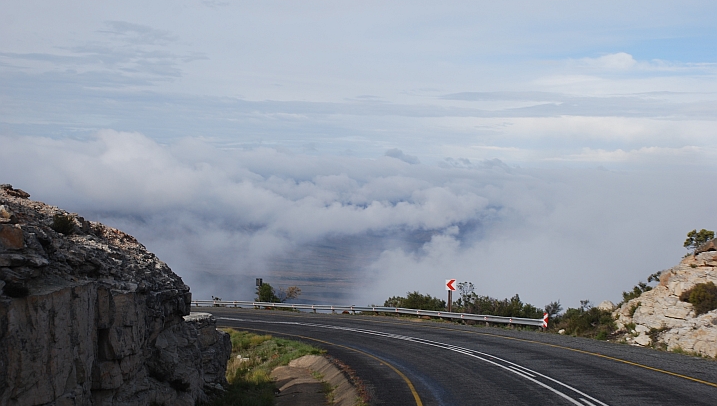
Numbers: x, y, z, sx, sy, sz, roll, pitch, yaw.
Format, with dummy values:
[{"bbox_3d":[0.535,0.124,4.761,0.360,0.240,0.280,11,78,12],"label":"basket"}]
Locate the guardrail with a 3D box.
[{"bbox_3d":[-1.600,7.600,91.500,3.300,0.780,61.500,0,-3,-23],"label":"guardrail"}]

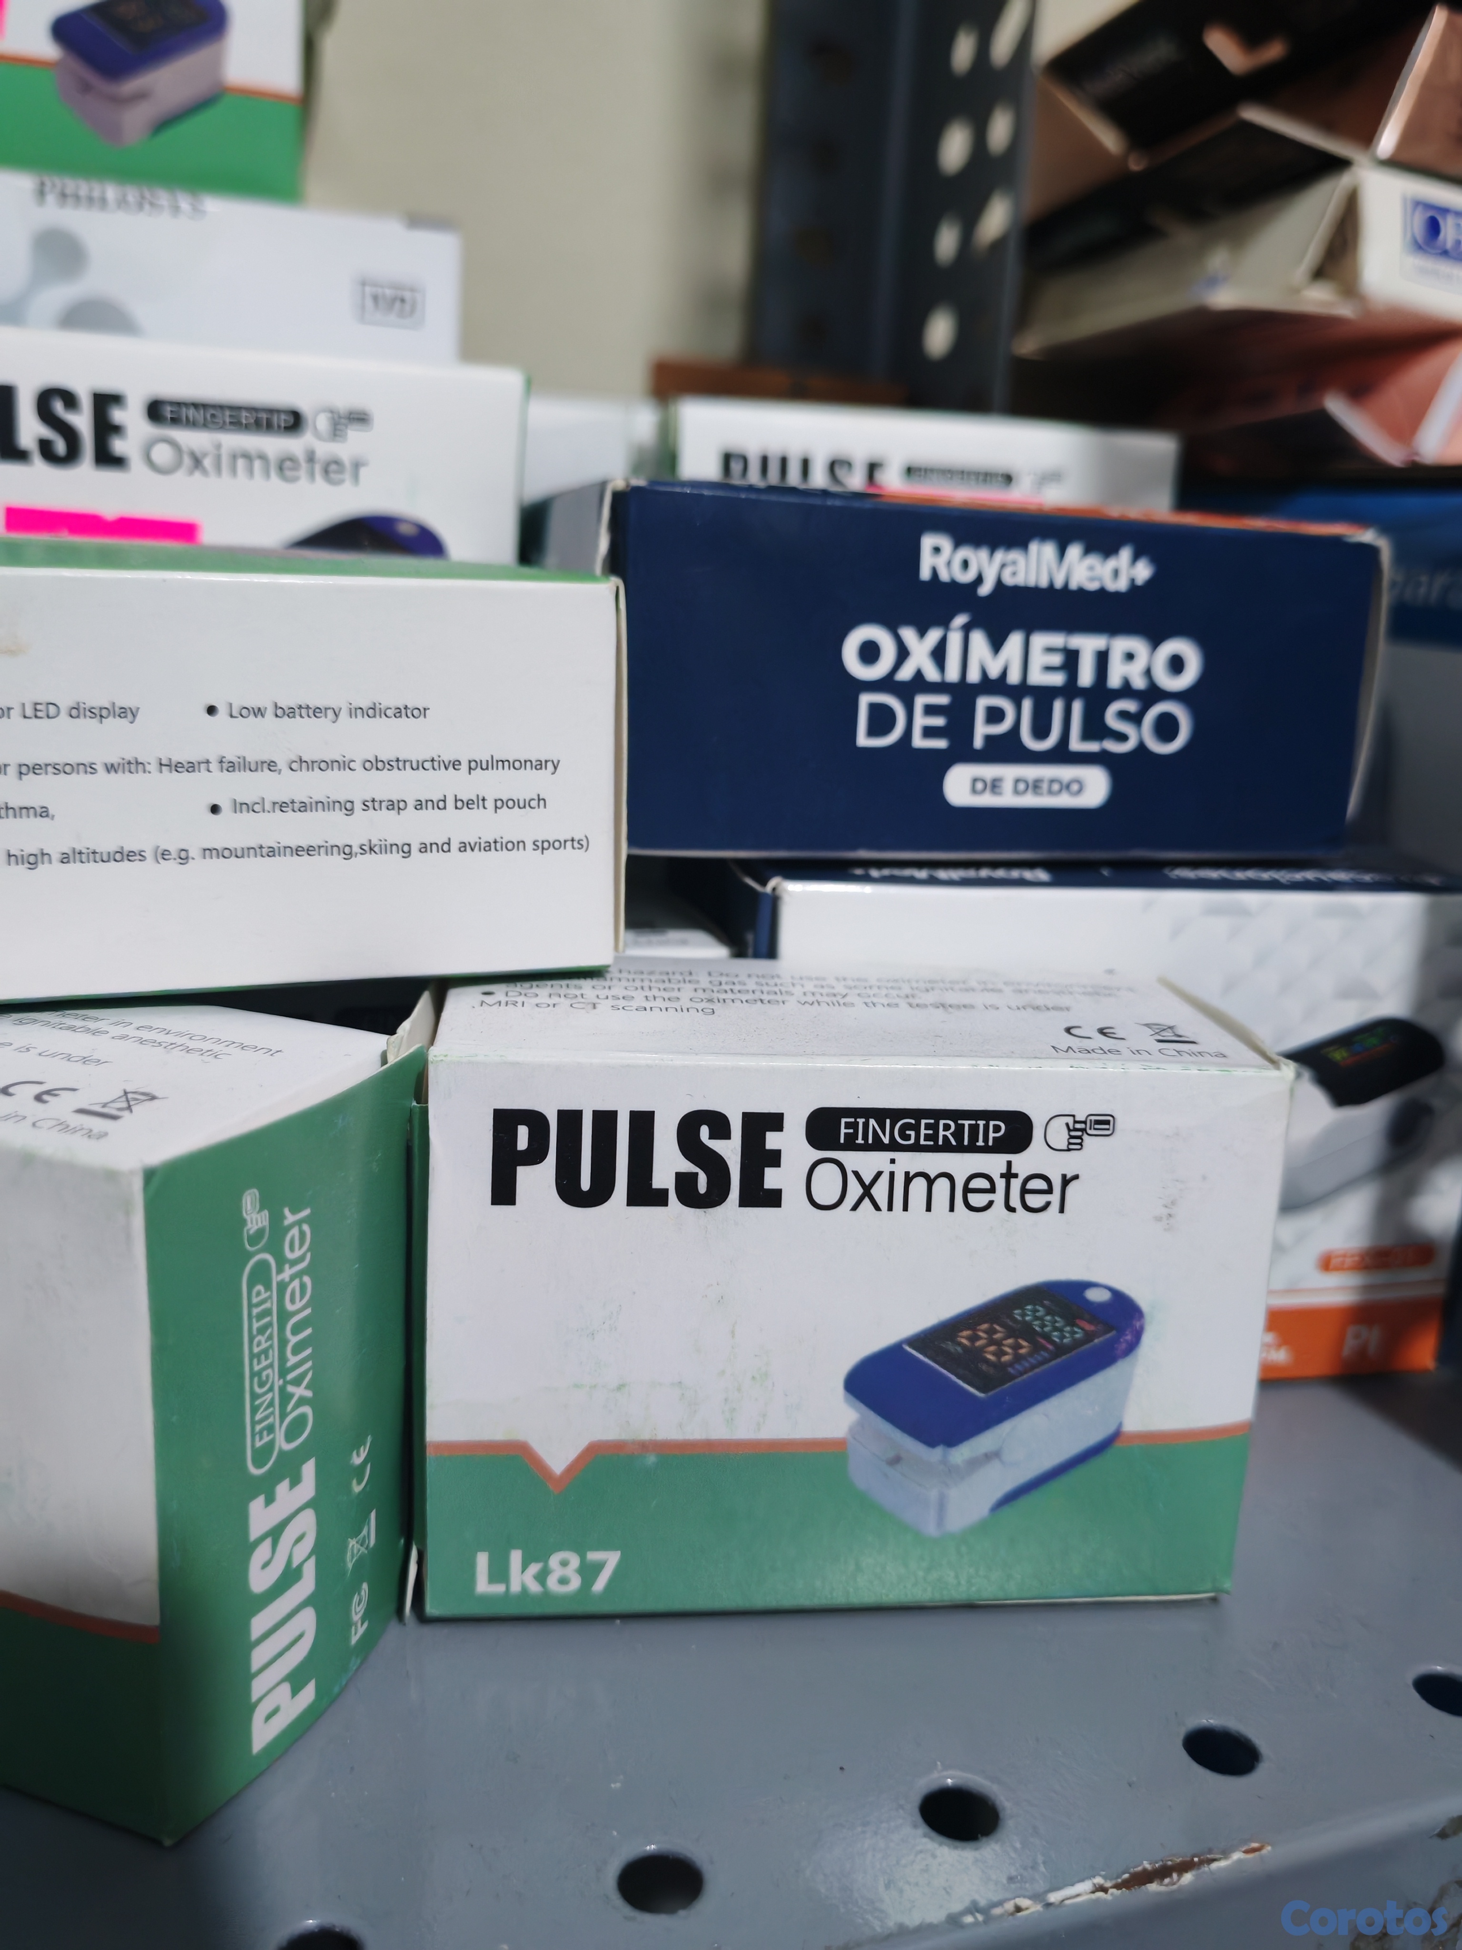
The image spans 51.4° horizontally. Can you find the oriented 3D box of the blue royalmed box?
[{"bbox_3d":[0.027,-0.046,0.233,0.107,0.044,0.075,-1,14,-15],"label":"blue royalmed box"}]

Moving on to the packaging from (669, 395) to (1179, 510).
[{"bbox_3d":[0.031,-0.071,0.292,0.090,0.064,0.042,0,13,-9],"label":"packaging"}]

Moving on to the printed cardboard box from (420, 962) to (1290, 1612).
[{"bbox_3d":[0.011,0.035,0.183,0.090,0.064,0.042,1,13,-5],"label":"printed cardboard box"}]

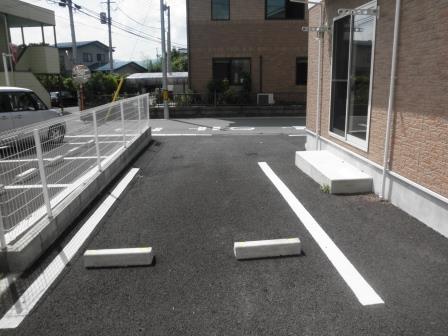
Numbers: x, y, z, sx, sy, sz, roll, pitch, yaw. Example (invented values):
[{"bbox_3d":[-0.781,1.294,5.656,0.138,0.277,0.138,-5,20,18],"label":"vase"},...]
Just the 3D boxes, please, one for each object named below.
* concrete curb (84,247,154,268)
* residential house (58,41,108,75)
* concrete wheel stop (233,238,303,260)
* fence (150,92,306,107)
[{"bbox_3d":[-0.973,0.822,3.368,0.610,0.115,0.135,-2,13,-1],"label":"concrete curb"},{"bbox_3d":[-19.424,-13.213,50.077,6.800,7.400,6.600,6,15,29],"label":"residential house"},{"bbox_3d":[0.416,0.762,3.443,0.610,0.115,0.135,-3,13,-5],"label":"concrete wheel stop"},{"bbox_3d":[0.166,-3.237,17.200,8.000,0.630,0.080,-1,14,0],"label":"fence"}]

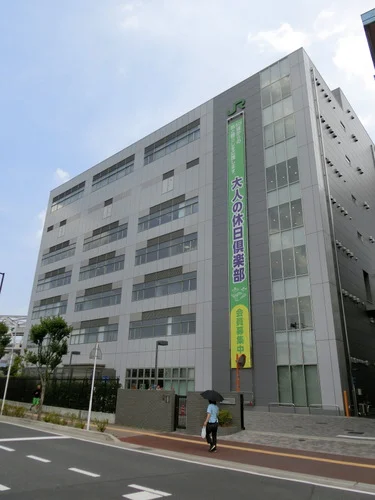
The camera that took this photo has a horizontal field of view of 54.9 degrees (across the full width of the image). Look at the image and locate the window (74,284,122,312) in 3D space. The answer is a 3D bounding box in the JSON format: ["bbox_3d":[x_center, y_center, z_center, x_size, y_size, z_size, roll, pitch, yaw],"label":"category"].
[{"bbox_3d":[-11.231,5.974,45.238,9.399,2.780,0.200,-15,-26,38],"label":"window"}]

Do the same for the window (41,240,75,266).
[{"bbox_3d":[-19.423,0.410,54.805,9.188,2.730,0.180,-15,-26,38],"label":"window"}]

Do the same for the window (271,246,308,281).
[{"bbox_3d":[8.287,1.115,29.329,3.097,2.468,0.150,-15,-26,38],"label":"window"}]

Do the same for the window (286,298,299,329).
[{"bbox_3d":[8.201,4.969,27.871,1.015,2.485,0.120,-15,-26,38],"label":"window"}]

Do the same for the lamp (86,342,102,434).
[{"bbox_3d":[-4.200,6.026,16.104,0.120,3.669,0.660,-15,-26,38],"label":"lamp"}]

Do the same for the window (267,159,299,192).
[{"bbox_3d":[8.527,-6.710,32.380,3.075,2.579,0.200,-15,-26,38],"label":"window"}]

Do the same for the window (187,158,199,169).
[{"bbox_3d":[0.658,-9.661,40.662,1.861,0.784,0.200,-15,-26,38],"label":"window"}]

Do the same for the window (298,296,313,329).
[{"bbox_3d":[8.969,4.764,27.254,0.928,2.485,0.120,-15,-26,38],"label":"window"}]

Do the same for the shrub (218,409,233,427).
[{"bbox_3d":[1.651,7.416,15.987,0.720,0.800,0.680,1,-20,1],"label":"shrub"}]

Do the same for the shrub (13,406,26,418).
[{"bbox_3d":[-9.335,9.029,20.064,0.750,0.620,0.700,-15,-26,38],"label":"shrub"}]

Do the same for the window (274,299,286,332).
[{"bbox_3d":[7.420,5.266,28.651,1.067,2.390,0.200,-15,-26,38],"label":"window"}]

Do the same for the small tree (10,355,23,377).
[{"bbox_3d":[-16.461,12.112,34.349,1.600,4.174,1.600,-15,-26,38],"label":"small tree"}]

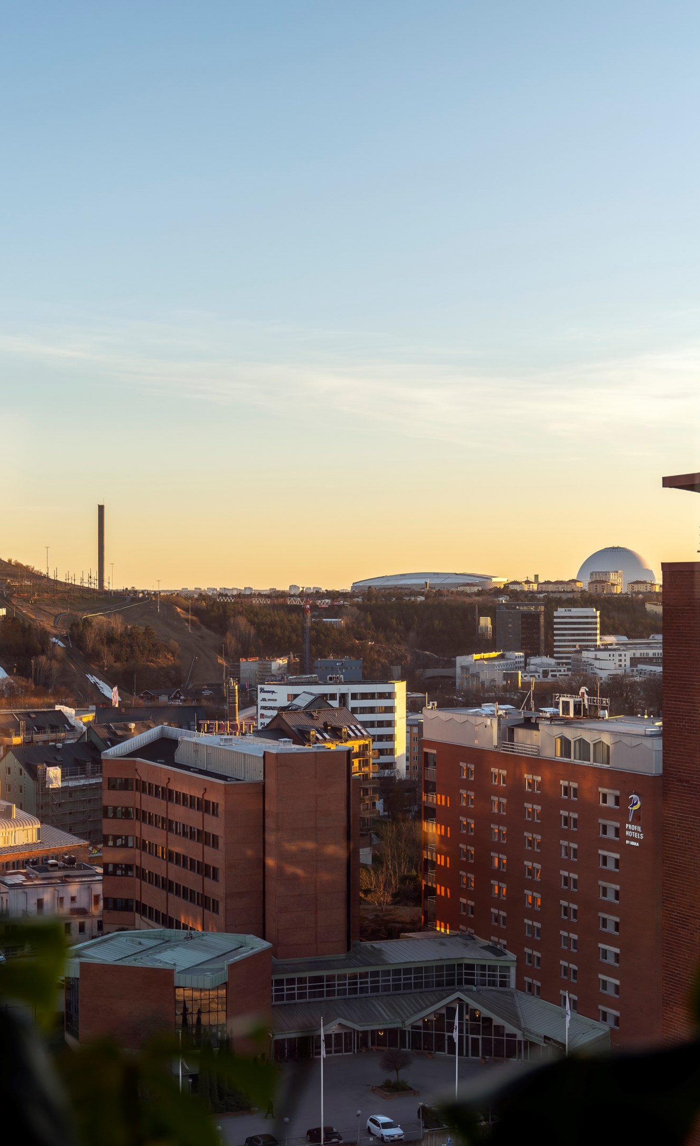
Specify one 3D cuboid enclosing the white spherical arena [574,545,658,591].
[{"bbox_3d":[362.950,7.180,2540.190,110.000,84.000,110.000,0,0,0],"label":"white spherical arena"}]

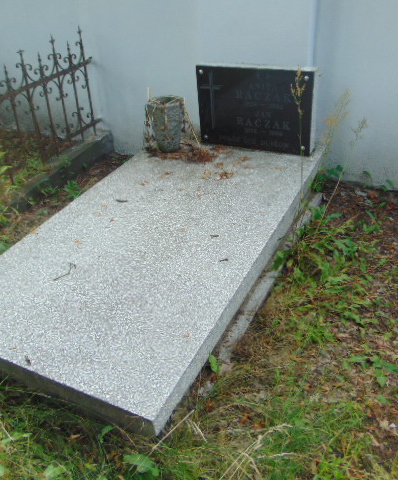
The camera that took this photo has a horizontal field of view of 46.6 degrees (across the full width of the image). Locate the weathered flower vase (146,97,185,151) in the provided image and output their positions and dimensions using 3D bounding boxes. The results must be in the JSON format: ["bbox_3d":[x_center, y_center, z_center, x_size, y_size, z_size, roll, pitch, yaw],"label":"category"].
[{"bbox_3d":[-0.177,-0.645,2.585,0.190,0.275,0.190,-2,29,1],"label":"weathered flower vase"}]

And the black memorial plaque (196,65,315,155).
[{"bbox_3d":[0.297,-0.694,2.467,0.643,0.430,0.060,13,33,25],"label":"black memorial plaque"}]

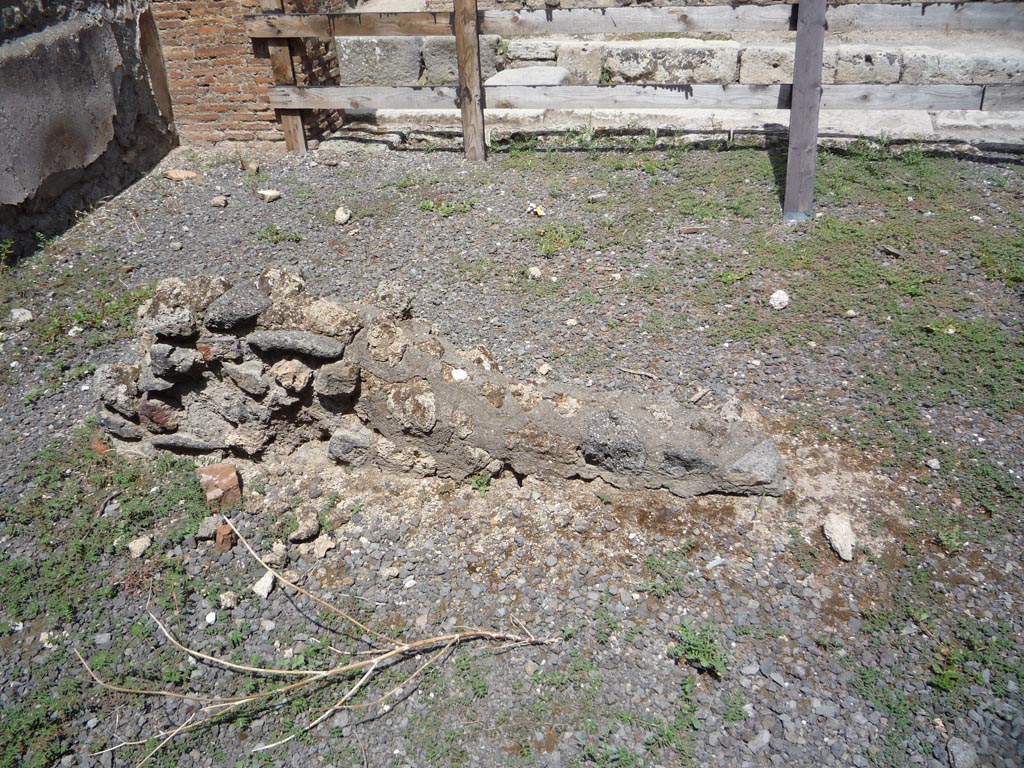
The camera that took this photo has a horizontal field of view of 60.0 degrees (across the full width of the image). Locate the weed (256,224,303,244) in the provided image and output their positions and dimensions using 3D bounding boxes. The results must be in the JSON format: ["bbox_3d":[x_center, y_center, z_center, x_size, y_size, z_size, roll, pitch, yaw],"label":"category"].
[{"bbox_3d":[-0.992,-0.635,3.769,0.190,0.045,0.100,-3,33,0],"label":"weed"}]

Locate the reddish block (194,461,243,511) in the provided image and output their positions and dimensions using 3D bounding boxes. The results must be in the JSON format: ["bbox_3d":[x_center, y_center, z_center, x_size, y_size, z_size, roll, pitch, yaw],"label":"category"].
[{"bbox_3d":[-0.772,0.270,2.333,0.110,0.075,0.105,-11,34,-12],"label":"reddish block"}]

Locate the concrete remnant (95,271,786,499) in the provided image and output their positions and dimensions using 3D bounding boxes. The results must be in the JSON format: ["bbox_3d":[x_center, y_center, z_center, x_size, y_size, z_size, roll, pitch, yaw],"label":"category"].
[{"bbox_3d":[-0.223,-0.029,2.478,1.900,0.370,0.490,2,33,8],"label":"concrete remnant"}]

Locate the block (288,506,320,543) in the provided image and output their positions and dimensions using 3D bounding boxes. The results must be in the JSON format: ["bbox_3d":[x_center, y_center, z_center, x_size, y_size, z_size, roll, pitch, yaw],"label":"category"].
[{"bbox_3d":[-0.517,0.350,2.212,0.078,0.050,0.080,-8,33,-8],"label":"block"}]

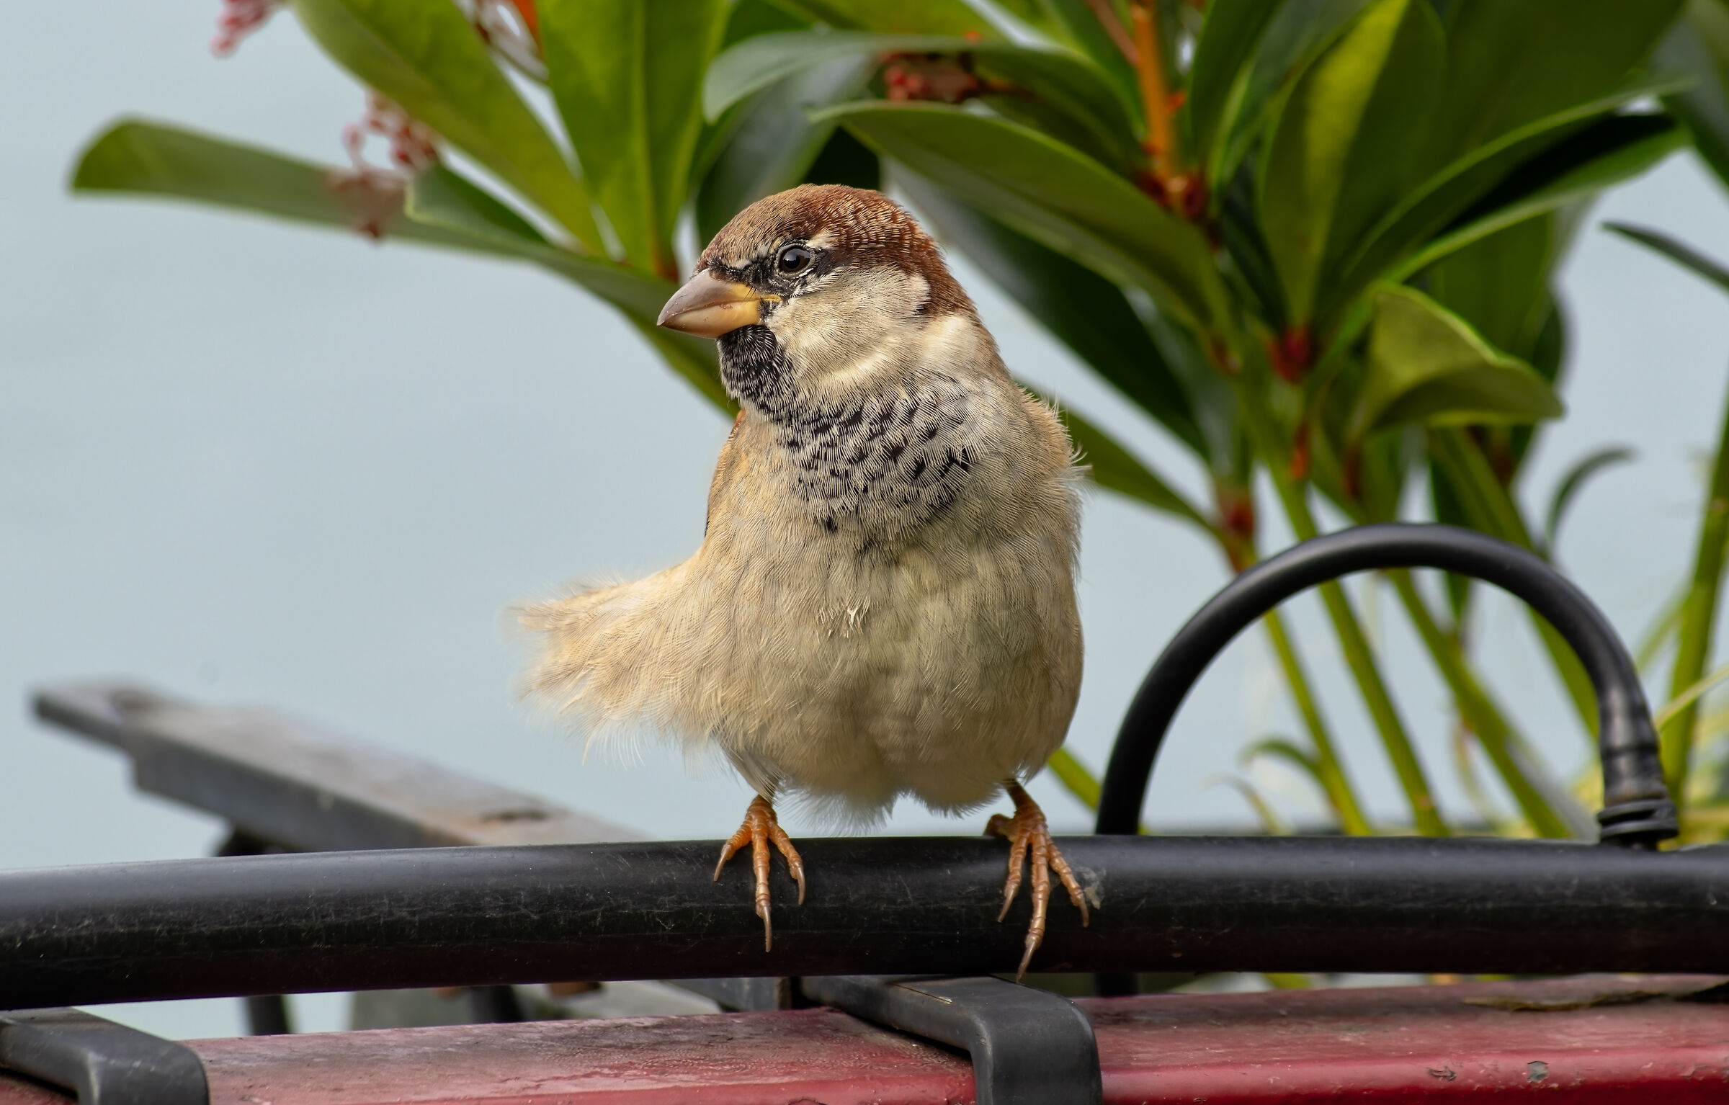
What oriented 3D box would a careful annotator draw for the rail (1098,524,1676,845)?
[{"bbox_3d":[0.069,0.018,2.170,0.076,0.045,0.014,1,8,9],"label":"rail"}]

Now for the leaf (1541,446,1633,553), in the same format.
[{"bbox_3d":[0.102,-0.007,2.310,0.006,0.019,0.008,41,0,-6],"label":"leaf"}]

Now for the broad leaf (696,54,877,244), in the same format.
[{"bbox_3d":[-0.012,-0.056,2.270,0.024,0.046,0.009,47,14,34],"label":"broad leaf"}]

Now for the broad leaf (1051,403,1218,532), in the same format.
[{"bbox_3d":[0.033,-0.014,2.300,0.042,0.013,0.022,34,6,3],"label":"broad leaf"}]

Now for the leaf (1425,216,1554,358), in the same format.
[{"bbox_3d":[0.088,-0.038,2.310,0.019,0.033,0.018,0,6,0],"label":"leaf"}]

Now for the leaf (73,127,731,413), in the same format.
[{"bbox_3d":[-0.064,-0.038,2.280,0.102,0.024,0.030,22,6,2],"label":"leaf"}]

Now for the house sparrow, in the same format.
[{"bbox_3d":[-0.008,0.004,2.180,0.074,0.104,0.100,0,7,2],"label":"house sparrow"}]

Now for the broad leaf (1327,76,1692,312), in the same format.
[{"bbox_3d":[0.089,-0.050,2.260,0.058,0.014,0.023,-32,17,12],"label":"broad leaf"}]

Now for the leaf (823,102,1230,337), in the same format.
[{"bbox_3d":[0.022,-0.045,2.230,0.065,0.013,0.023,29,-33,-18],"label":"leaf"}]

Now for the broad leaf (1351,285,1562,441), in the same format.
[{"bbox_3d":[0.082,-0.026,2.250,0.029,0.022,0.030,-1,6,-11],"label":"broad leaf"}]

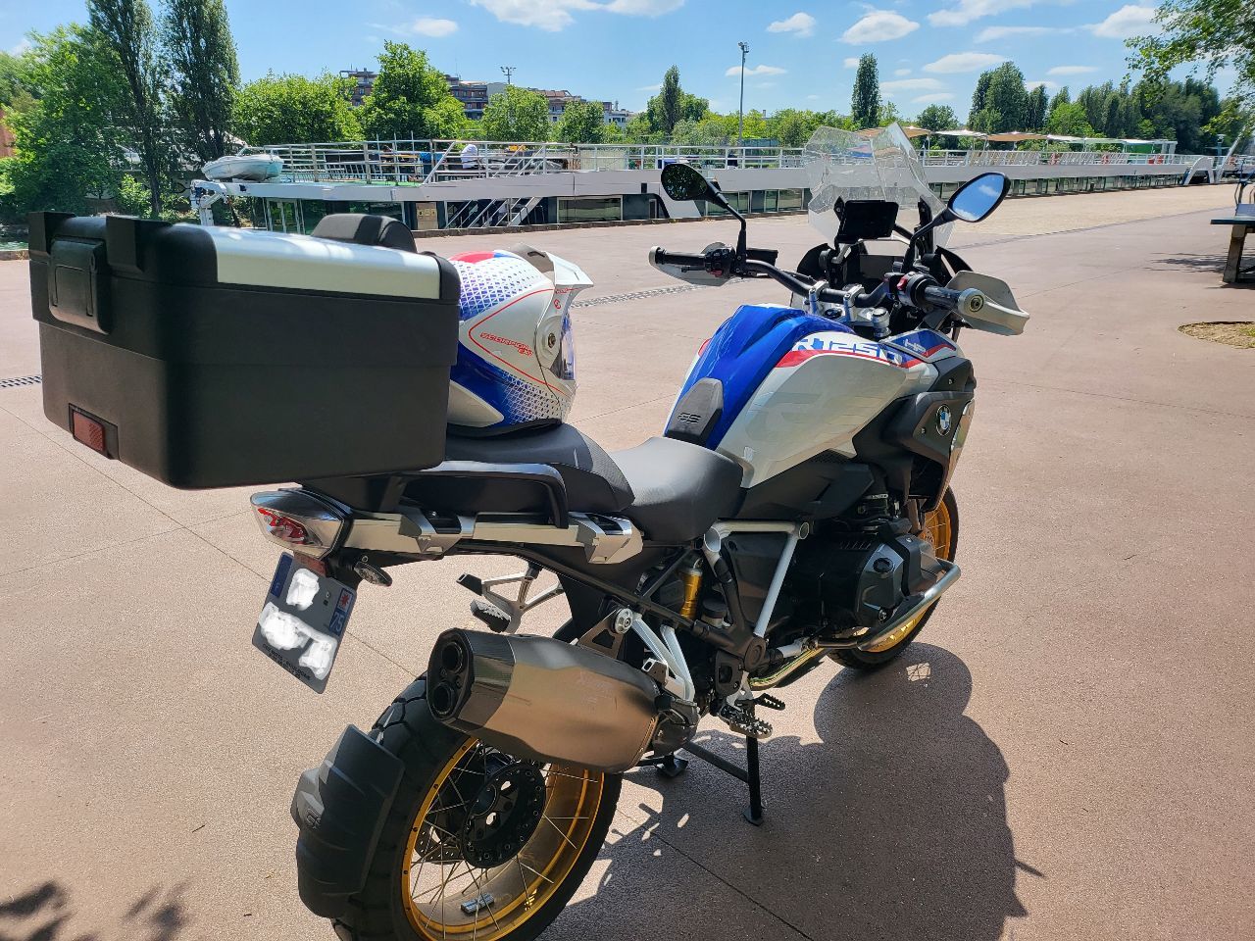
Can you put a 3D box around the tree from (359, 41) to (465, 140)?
[{"bbox_3d":[-17.584,-29.855,72.935,8.432,10.447,8.010,-5,19,-12],"label":"tree"}]

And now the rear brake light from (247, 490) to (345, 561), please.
[{"bbox_3d":[-0.446,0.074,1.207,0.120,0.075,0.105,16,25,41],"label":"rear brake light"}]

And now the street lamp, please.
[{"bbox_3d":[12.082,-37.386,92.126,1.246,14.525,1.200,2,19,7],"label":"street lamp"}]

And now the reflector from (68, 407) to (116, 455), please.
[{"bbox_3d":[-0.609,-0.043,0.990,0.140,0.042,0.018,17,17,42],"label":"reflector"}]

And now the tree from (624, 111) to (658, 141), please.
[{"bbox_3d":[1.424,-34.840,93.362,3.398,6.301,3.228,0,19,1],"label":"tree"}]

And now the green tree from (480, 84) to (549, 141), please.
[{"bbox_3d":[-10.145,-30.936,80.081,6.000,7.734,5.700,-3,19,-6],"label":"green tree"}]

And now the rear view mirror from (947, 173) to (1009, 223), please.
[{"bbox_3d":[0.663,-0.511,1.637,0.055,0.100,0.145,-2,18,-25],"label":"rear view mirror"}]

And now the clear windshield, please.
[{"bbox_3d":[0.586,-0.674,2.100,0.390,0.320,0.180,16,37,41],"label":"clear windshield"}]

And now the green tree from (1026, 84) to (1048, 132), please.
[{"bbox_3d":[71.454,-60.156,154.036,4.172,13.683,3.963,8,21,22],"label":"green tree"}]

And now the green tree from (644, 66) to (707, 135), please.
[{"bbox_3d":[5.814,-42.123,106.983,7.715,14.083,7.329,0,19,3],"label":"green tree"}]

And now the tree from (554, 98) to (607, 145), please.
[{"bbox_3d":[-4.873,-34.228,91.745,5.582,9.228,5.303,-2,19,-2],"label":"tree"}]

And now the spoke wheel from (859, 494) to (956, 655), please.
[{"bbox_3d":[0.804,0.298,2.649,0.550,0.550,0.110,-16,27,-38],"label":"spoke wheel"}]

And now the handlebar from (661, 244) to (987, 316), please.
[{"bbox_3d":[0.431,-0.448,2.007,0.240,0.115,0.900,-16,24,-38],"label":"handlebar"}]

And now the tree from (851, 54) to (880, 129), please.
[{"bbox_3d":[33.950,-50.838,126.146,4.264,17.512,4.051,4,19,14],"label":"tree"}]

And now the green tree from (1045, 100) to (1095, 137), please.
[{"bbox_3d":[55.286,-41.566,110.117,6.204,9.731,5.894,8,21,24],"label":"green tree"}]

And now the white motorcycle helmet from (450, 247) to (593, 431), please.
[{"bbox_3d":[-0.223,-0.211,1.348,0.260,0.275,0.365,17,25,41],"label":"white motorcycle helmet"}]

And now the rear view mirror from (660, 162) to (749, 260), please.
[{"bbox_3d":[0.186,-0.654,2.168,0.235,0.235,0.080,11,22,30],"label":"rear view mirror"}]

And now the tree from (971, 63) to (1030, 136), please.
[{"bbox_3d":[60.532,-57.972,143.748,9.232,16.408,8.771,7,20,20],"label":"tree"}]

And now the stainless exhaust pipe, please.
[{"bbox_3d":[-0.114,0.358,1.374,0.118,0.150,0.435,18,-6,44],"label":"stainless exhaust pipe"}]

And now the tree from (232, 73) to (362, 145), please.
[{"bbox_3d":[-24.914,-26.125,66.798,9.438,7.492,8.966,-7,20,-18],"label":"tree"}]

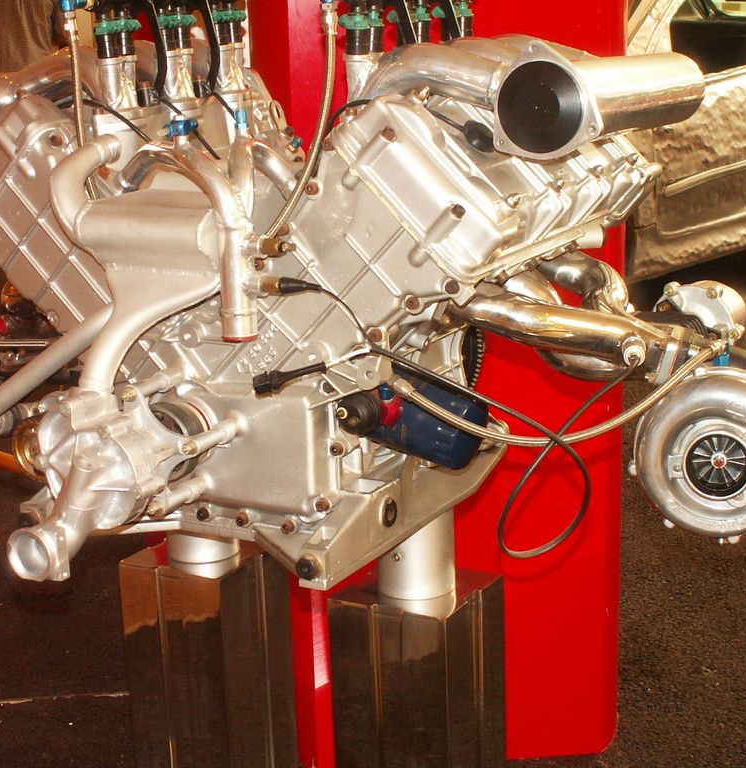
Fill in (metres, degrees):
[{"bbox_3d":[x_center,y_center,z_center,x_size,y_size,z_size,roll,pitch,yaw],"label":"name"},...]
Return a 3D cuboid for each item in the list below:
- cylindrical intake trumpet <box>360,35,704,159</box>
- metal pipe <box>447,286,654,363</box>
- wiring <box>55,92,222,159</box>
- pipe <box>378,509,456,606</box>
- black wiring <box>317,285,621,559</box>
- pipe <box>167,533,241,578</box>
[{"bbox_3d":[0.167,-0.307,1.679,0.295,0.118,0.360,6,16,30],"label":"cylindrical intake trumpet"},{"bbox_3d":[0.186,-0.062,1.636,0.215,0.055,0.055,11,17,13],"label":"metal pipe"},{"bbox_3d":[-0.272,-0.298,1.852,0.190,0.075,0.070,6,16,30],"label":"wiring"},{"bbox_3d":[0.050,0.195,1.845,0.090,0.100,0.090,-2,14,1],"label":"pipe"},{"bbox_3d":[0.097,0.046,1.642,0.315,0.275,0.090,6,16,30],"label":"black wiring"},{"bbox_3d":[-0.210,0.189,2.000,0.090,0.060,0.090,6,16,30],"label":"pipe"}]

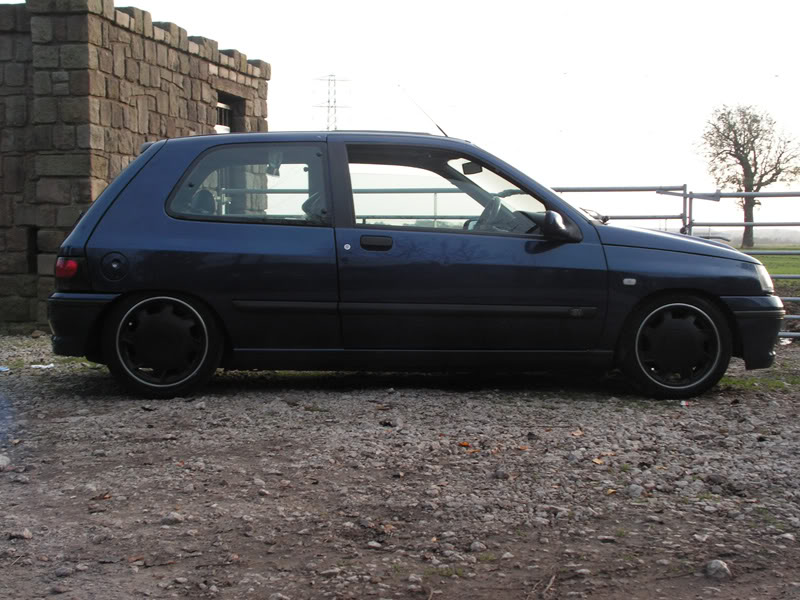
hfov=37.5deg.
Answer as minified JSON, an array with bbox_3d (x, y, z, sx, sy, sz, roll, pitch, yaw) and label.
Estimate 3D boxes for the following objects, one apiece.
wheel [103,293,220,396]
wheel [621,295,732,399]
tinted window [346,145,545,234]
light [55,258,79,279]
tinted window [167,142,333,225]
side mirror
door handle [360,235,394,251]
[{"bbox_3d":[-1.108,0.184,5.524,0.546,0.546,0.195,1,3,-7],"label":"wheel"},{"bbox_3d":[1.344,0.216,5.832,0.546,0.546,0.195,1,3,-7],"label":"wheel"},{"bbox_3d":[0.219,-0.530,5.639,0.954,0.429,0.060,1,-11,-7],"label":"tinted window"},{"bbox_3d":[-1.533,-0.150,5.447,0.120,0.110,0.160,1,3,-7],"label":"light"},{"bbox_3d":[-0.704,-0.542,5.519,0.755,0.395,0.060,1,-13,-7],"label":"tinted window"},{"bbox_3d":[0.785,-0.345,5.580,0.195,0.150,0.200,1,3,-7],"label":"side mirror"},{"bbox_3d":[-0.110,-0.267,5.524,0.152,0.075,0.040,1,3,-7],"label":"door handle"}]

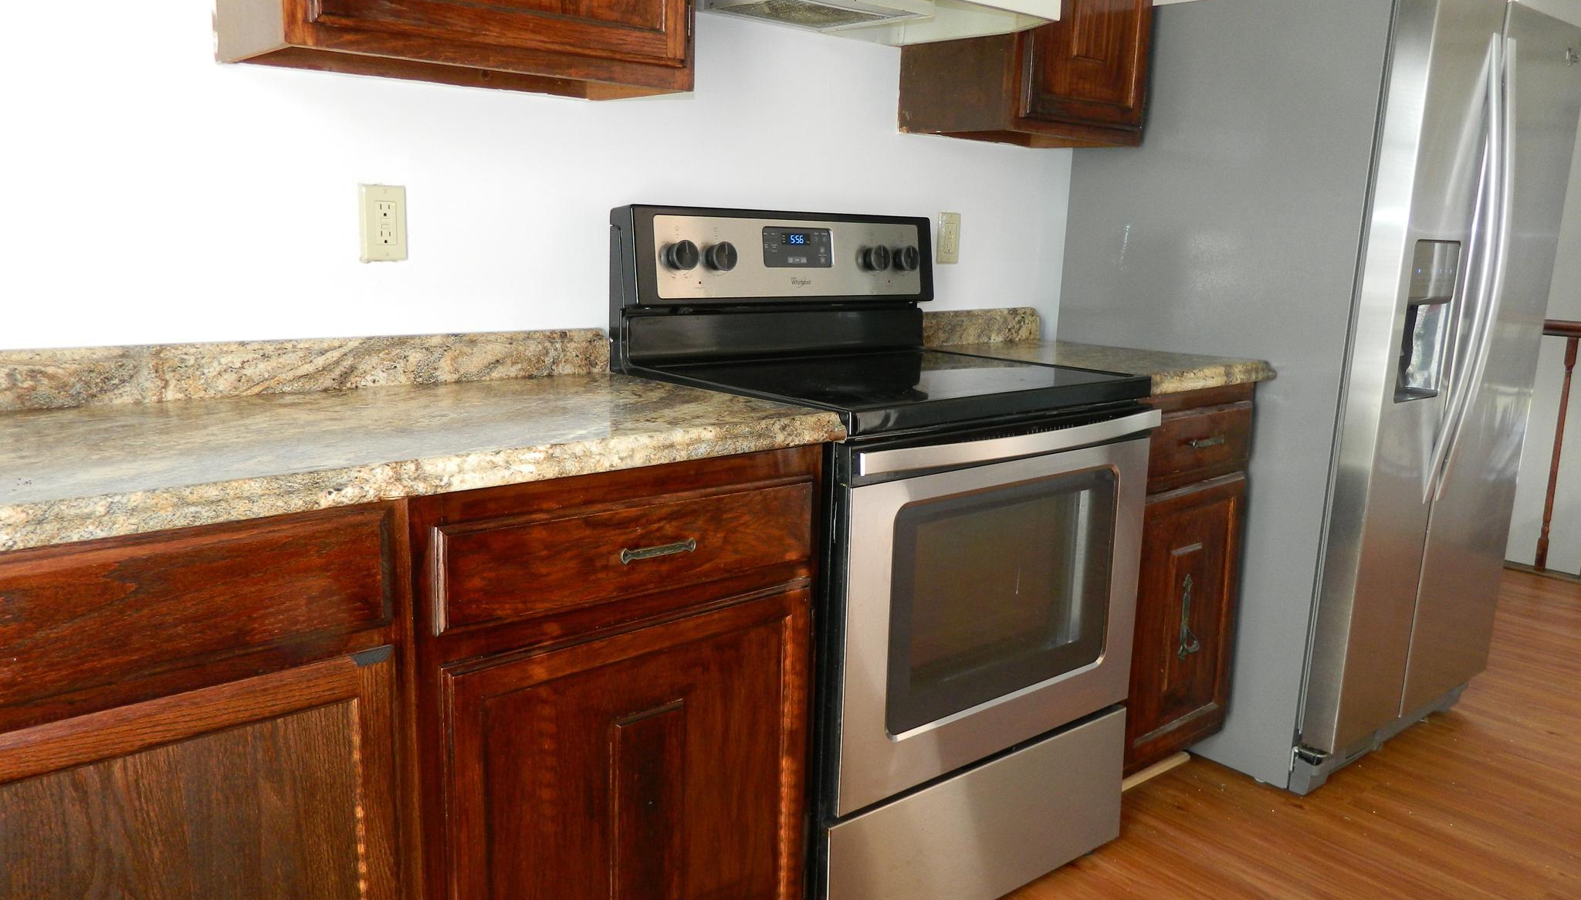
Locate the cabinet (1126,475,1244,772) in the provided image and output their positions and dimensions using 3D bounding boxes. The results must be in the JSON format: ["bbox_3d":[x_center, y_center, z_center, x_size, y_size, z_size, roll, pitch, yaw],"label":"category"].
[{"bbox_3d":[0.815,0.362,2.401,0.418,0.589,0.021,-7,14,-39],"label":"cabinet"}]

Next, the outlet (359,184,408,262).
[{"bbox_3d":[-0.646,-0.361,1.822,0.071,0.117,0.013,-7,14,-39],"label":"outlet"}]

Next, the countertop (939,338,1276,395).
[{"bbox_3d":[0.632,-0.186,2.531,0.508,0.038,0.640,-7,14,-39],"label":"countertop"}]

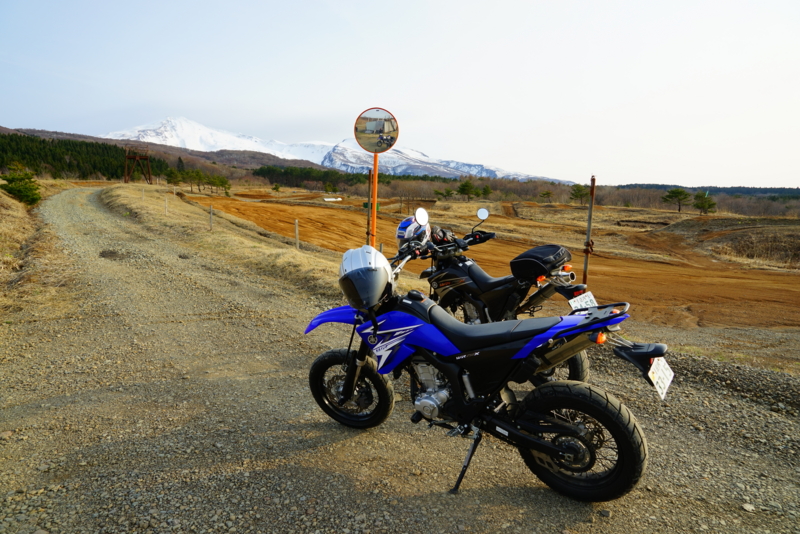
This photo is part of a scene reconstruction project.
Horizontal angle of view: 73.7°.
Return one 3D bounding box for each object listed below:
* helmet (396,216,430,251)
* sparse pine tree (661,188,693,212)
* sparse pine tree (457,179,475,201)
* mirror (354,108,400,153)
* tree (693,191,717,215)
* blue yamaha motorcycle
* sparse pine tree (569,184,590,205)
[{"bbox_3d":[0.115,-0.286,4.550,0.330,0.270,0.260,-7,11,-43],"label":"helmet"},{"bbox_3d":[39.907,-9.598,77.000,4.470,3.460,4.470,0,8,0],"label":"sparse pine tree"},{"bbox_3d":[11.640,-13.365,92.000,3.100,3.790,3.100,0,8,0],"label":"sparse pine tree"},{"bbox_3d":[-0.428,-2.504,9.800,0.820,0.820,0.130,0,14,-1],"label":"mirror"},{"bbox_3d":[42.807,-9.068,75.000,3.230,3.370,3.230,0,8,0],"label":"tree"},{"bbox_3d":[0.269,0.473,2.858,2.140,1.320,0.860,5,18,34],"label":"blue yamaha motorcycle"},{"bbox_3d":[28.420,-11.415,84.000,3.460,3.150,3.460,0,8,0],"label":"sparse pine tree"}]

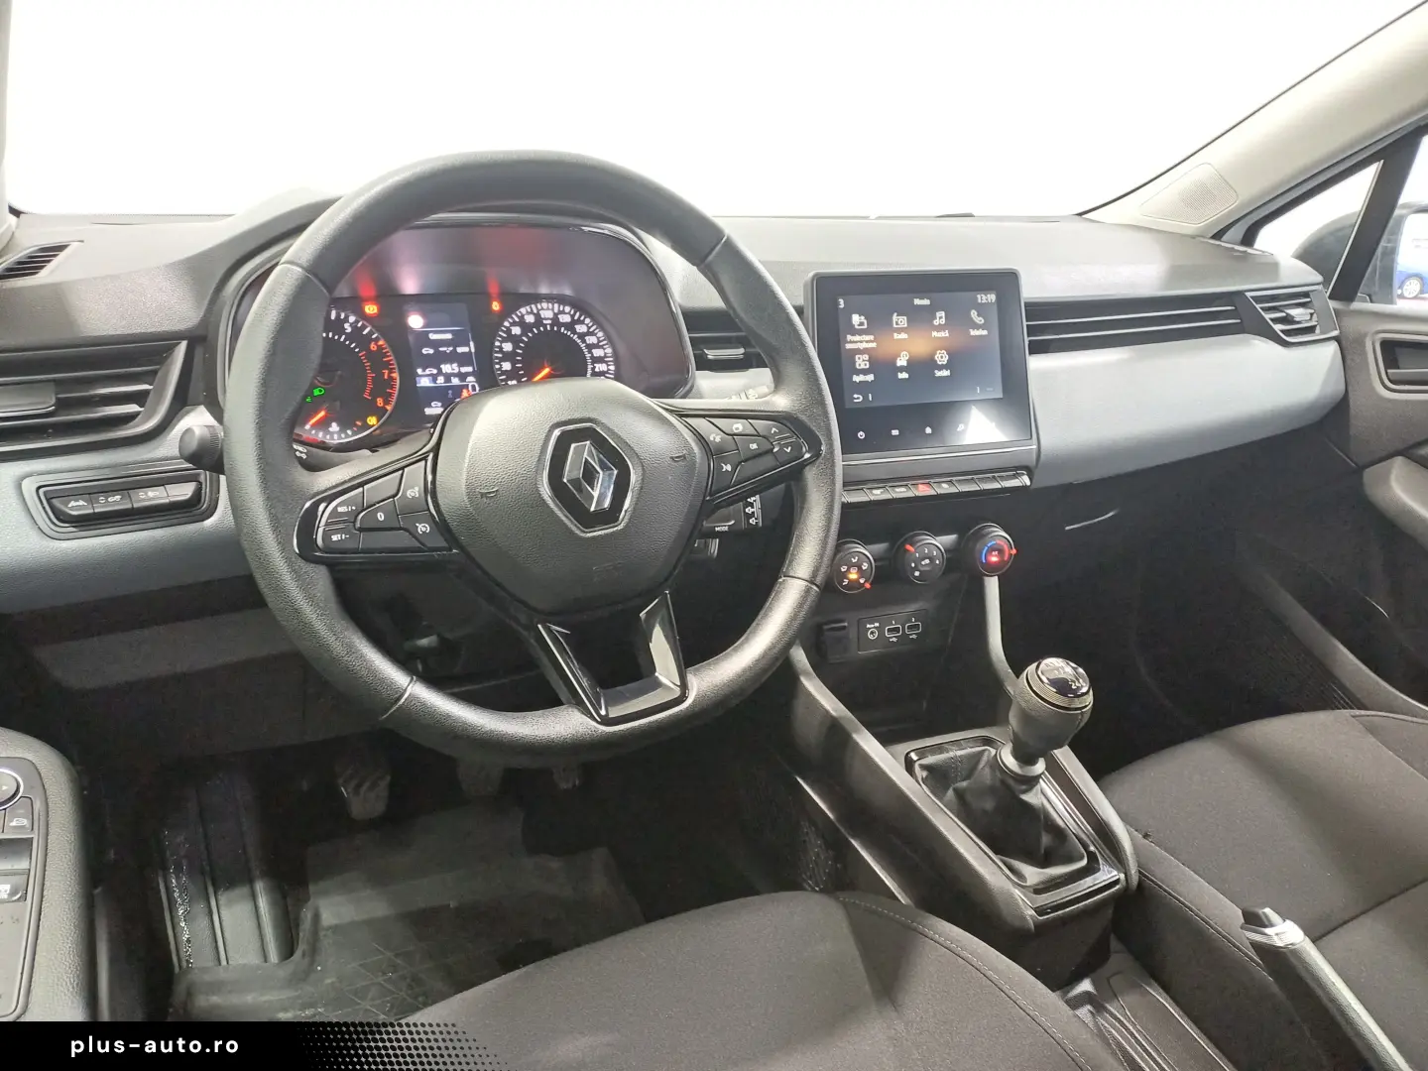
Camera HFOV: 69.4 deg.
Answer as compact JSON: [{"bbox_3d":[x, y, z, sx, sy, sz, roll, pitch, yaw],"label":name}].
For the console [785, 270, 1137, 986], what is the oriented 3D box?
[{"bbox_3d":[0.206,0.065,0.835,0.250,0.540,0.340,-6,18,-20],"label":"console"}]

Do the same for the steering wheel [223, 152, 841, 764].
[{"bbox_3d":[-0.093,-0.048,0.629,0.367,0.362,0.095,-12,-4,-24],"label":"steering wheel"}]

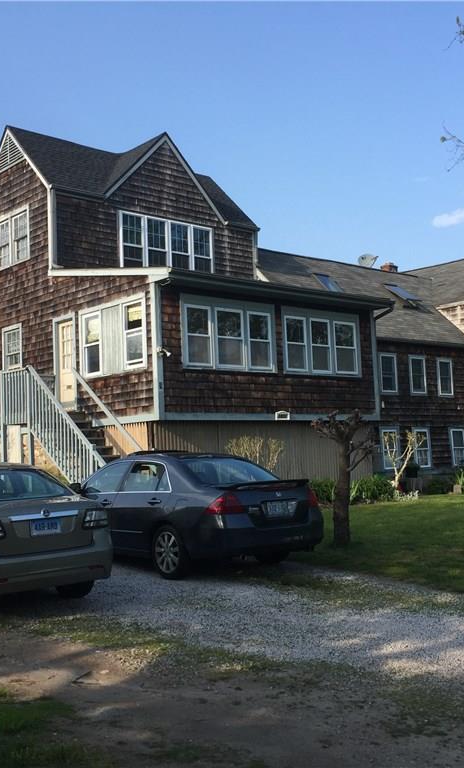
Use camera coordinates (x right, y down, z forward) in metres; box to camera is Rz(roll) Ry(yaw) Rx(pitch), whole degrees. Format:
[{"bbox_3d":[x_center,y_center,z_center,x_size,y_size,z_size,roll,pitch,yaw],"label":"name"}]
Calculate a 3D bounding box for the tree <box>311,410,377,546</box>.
[{"bbox_3d":[1.658,1.385,12.640,0.980,1.980,0.900,-3,-5,7],"label":"tree"}]

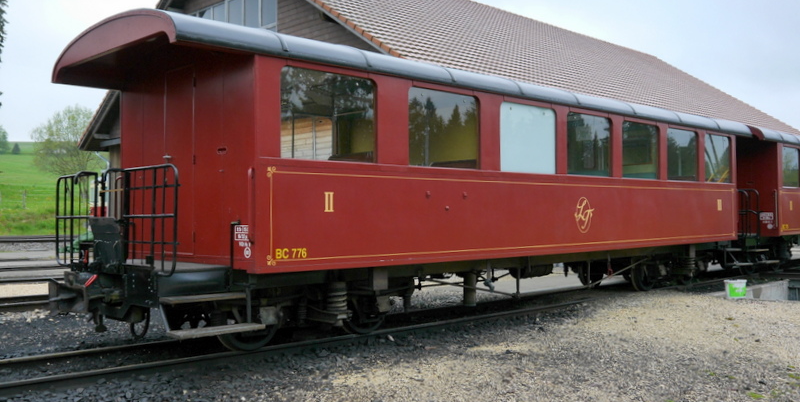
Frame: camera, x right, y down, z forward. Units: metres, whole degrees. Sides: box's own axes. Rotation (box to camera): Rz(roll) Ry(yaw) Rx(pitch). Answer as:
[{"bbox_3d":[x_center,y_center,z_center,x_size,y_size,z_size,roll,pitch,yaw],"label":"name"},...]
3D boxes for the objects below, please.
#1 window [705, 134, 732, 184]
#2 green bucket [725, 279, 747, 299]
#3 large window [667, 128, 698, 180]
[{"bbox_3d":[5.550,-0.715,13.756,1.067,0.826,0.070,1,-2,-45],"label":"window"},{"bbox_3d":[5.192,1.368,12.150,0.340,0.290,0.330,-1,-1,10],"label":"green bucket"},{"bbox_3d":[4.576,-0.728,12.786,1.075,0.830,0.070,1,-2,-45],"label":"large window"}]

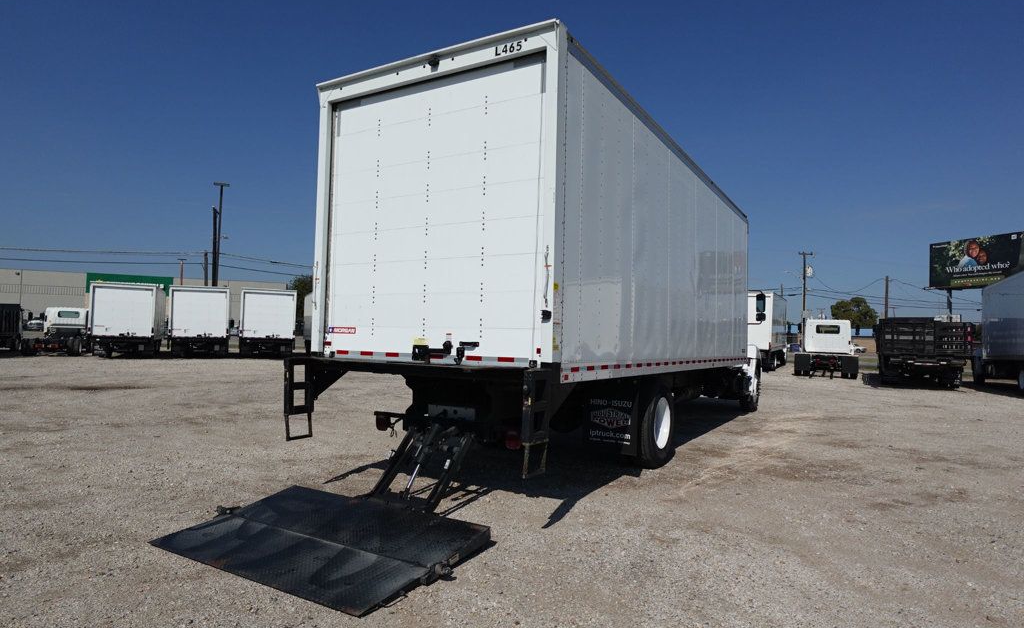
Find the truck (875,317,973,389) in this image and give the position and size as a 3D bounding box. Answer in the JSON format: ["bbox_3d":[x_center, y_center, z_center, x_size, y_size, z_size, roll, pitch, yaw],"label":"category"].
[{"bbox_3d":[15.512,1.347,22.066,2.450,2.450,7.800,0,-2,30],"label":"truck"}]

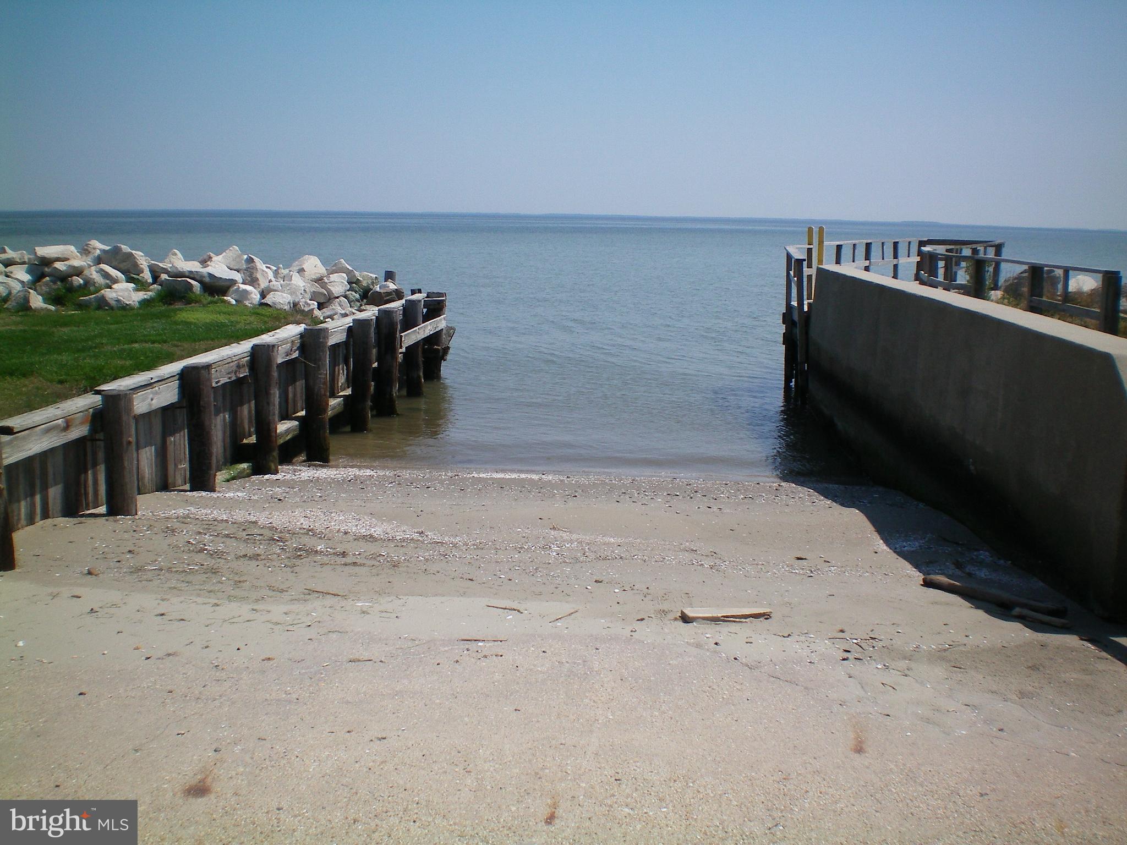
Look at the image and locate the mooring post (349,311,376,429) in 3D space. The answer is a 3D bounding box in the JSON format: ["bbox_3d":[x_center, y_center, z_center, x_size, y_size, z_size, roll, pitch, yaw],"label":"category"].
[{"bbox_3d":[-2.934,-0.699,17.916,0.310,1.663,0.310,1,9,0],"label":"mooring post"}]

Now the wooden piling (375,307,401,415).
[{"bbox_3d":[-2.790,-0.977,19.515,0.320,1.688,0.320,1,9,0],"label":"wooden piling"}]

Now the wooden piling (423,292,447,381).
[{"bbox_3d":[-2.480,-1.651,23.630,0.360,1.669,0.360,1,9,0],"label":"wooden piling"}]

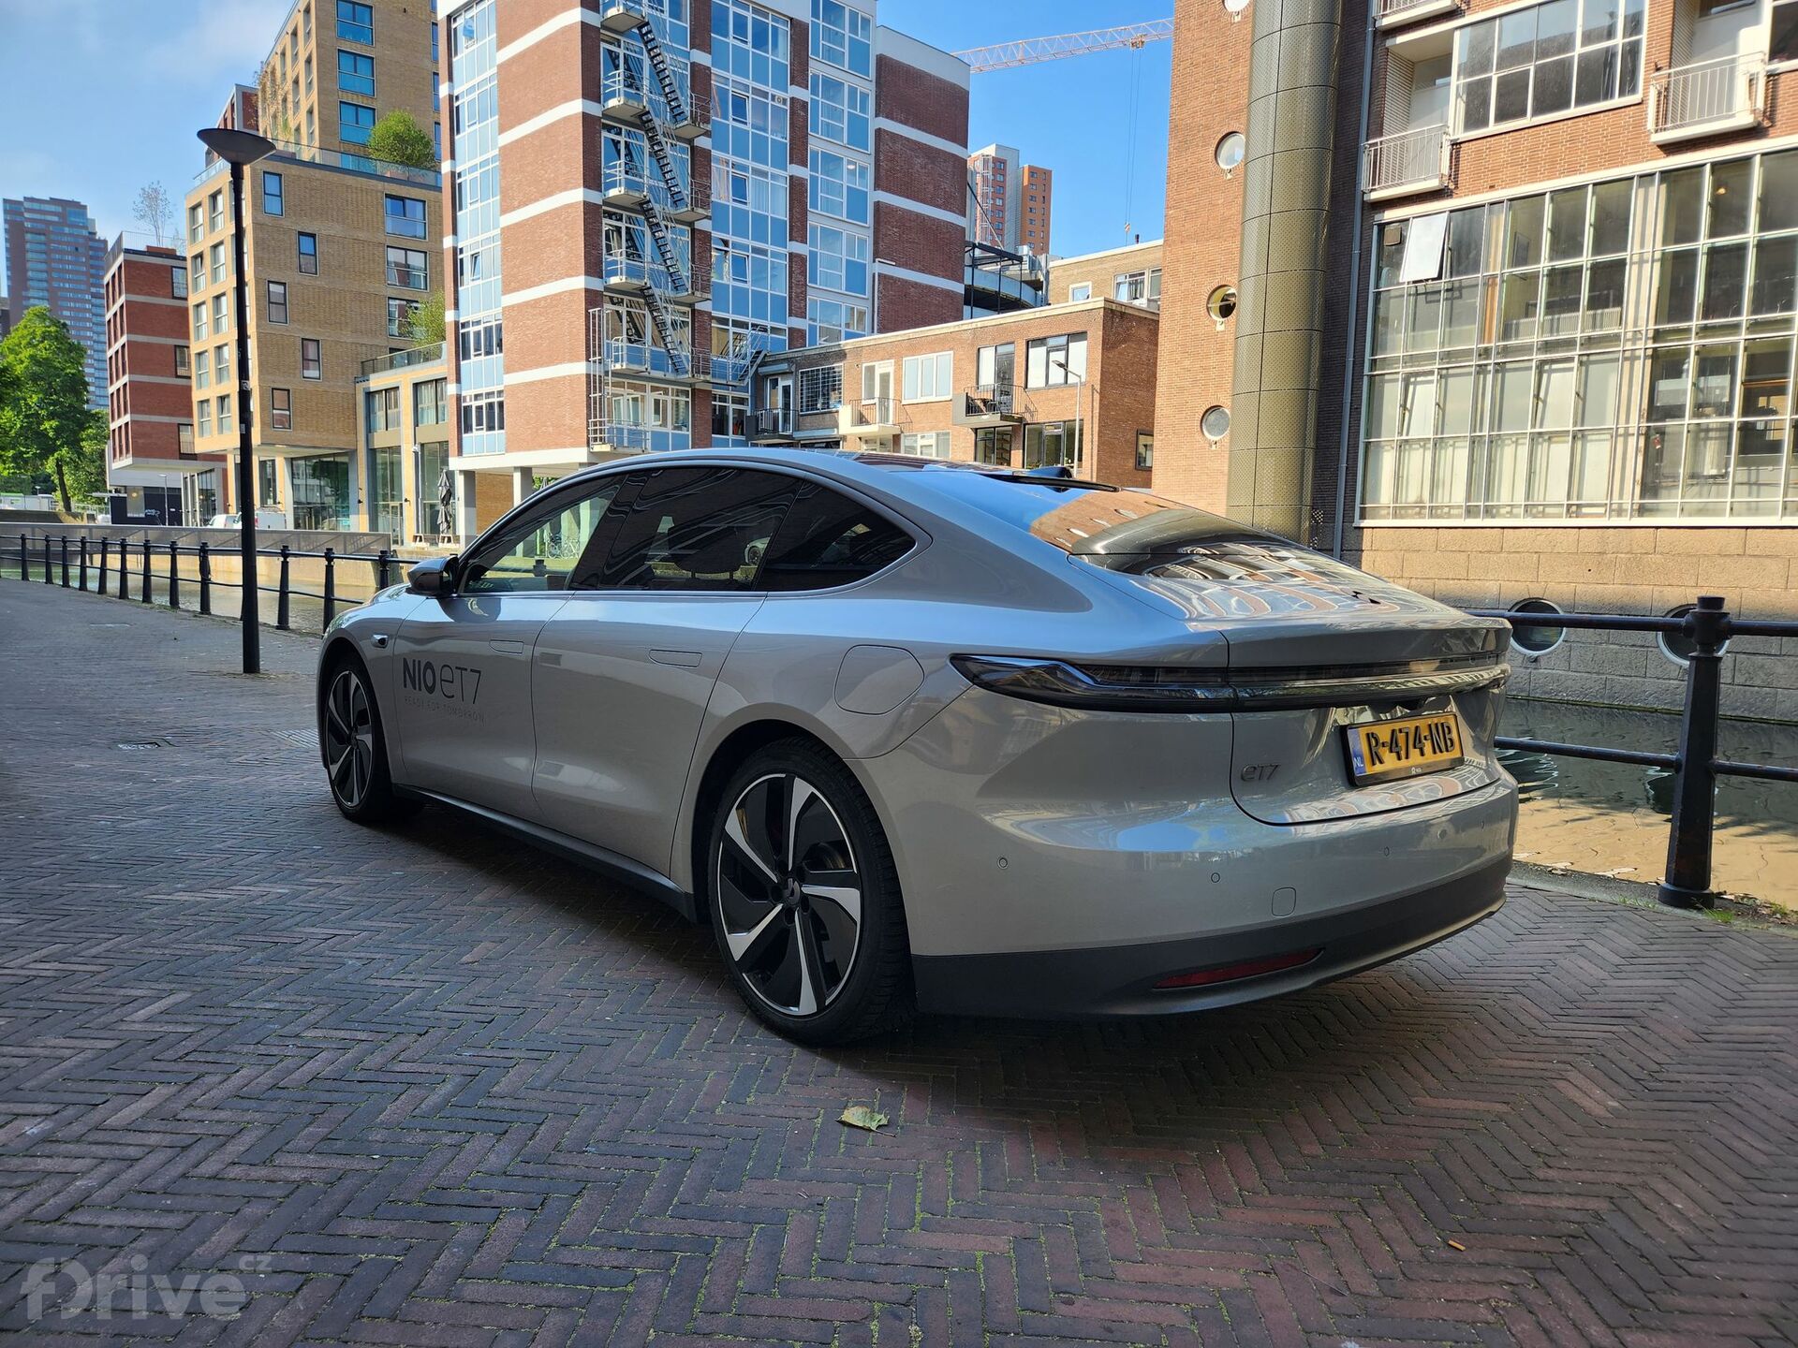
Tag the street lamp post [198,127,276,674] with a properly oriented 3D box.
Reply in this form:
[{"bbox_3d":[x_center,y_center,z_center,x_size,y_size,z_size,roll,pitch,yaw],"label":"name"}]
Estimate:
[{"bbox_3d":[-5.424,-2.173,9.906,0.560,4.360,0.560,1,6,0],"label":"street lamp post"}]

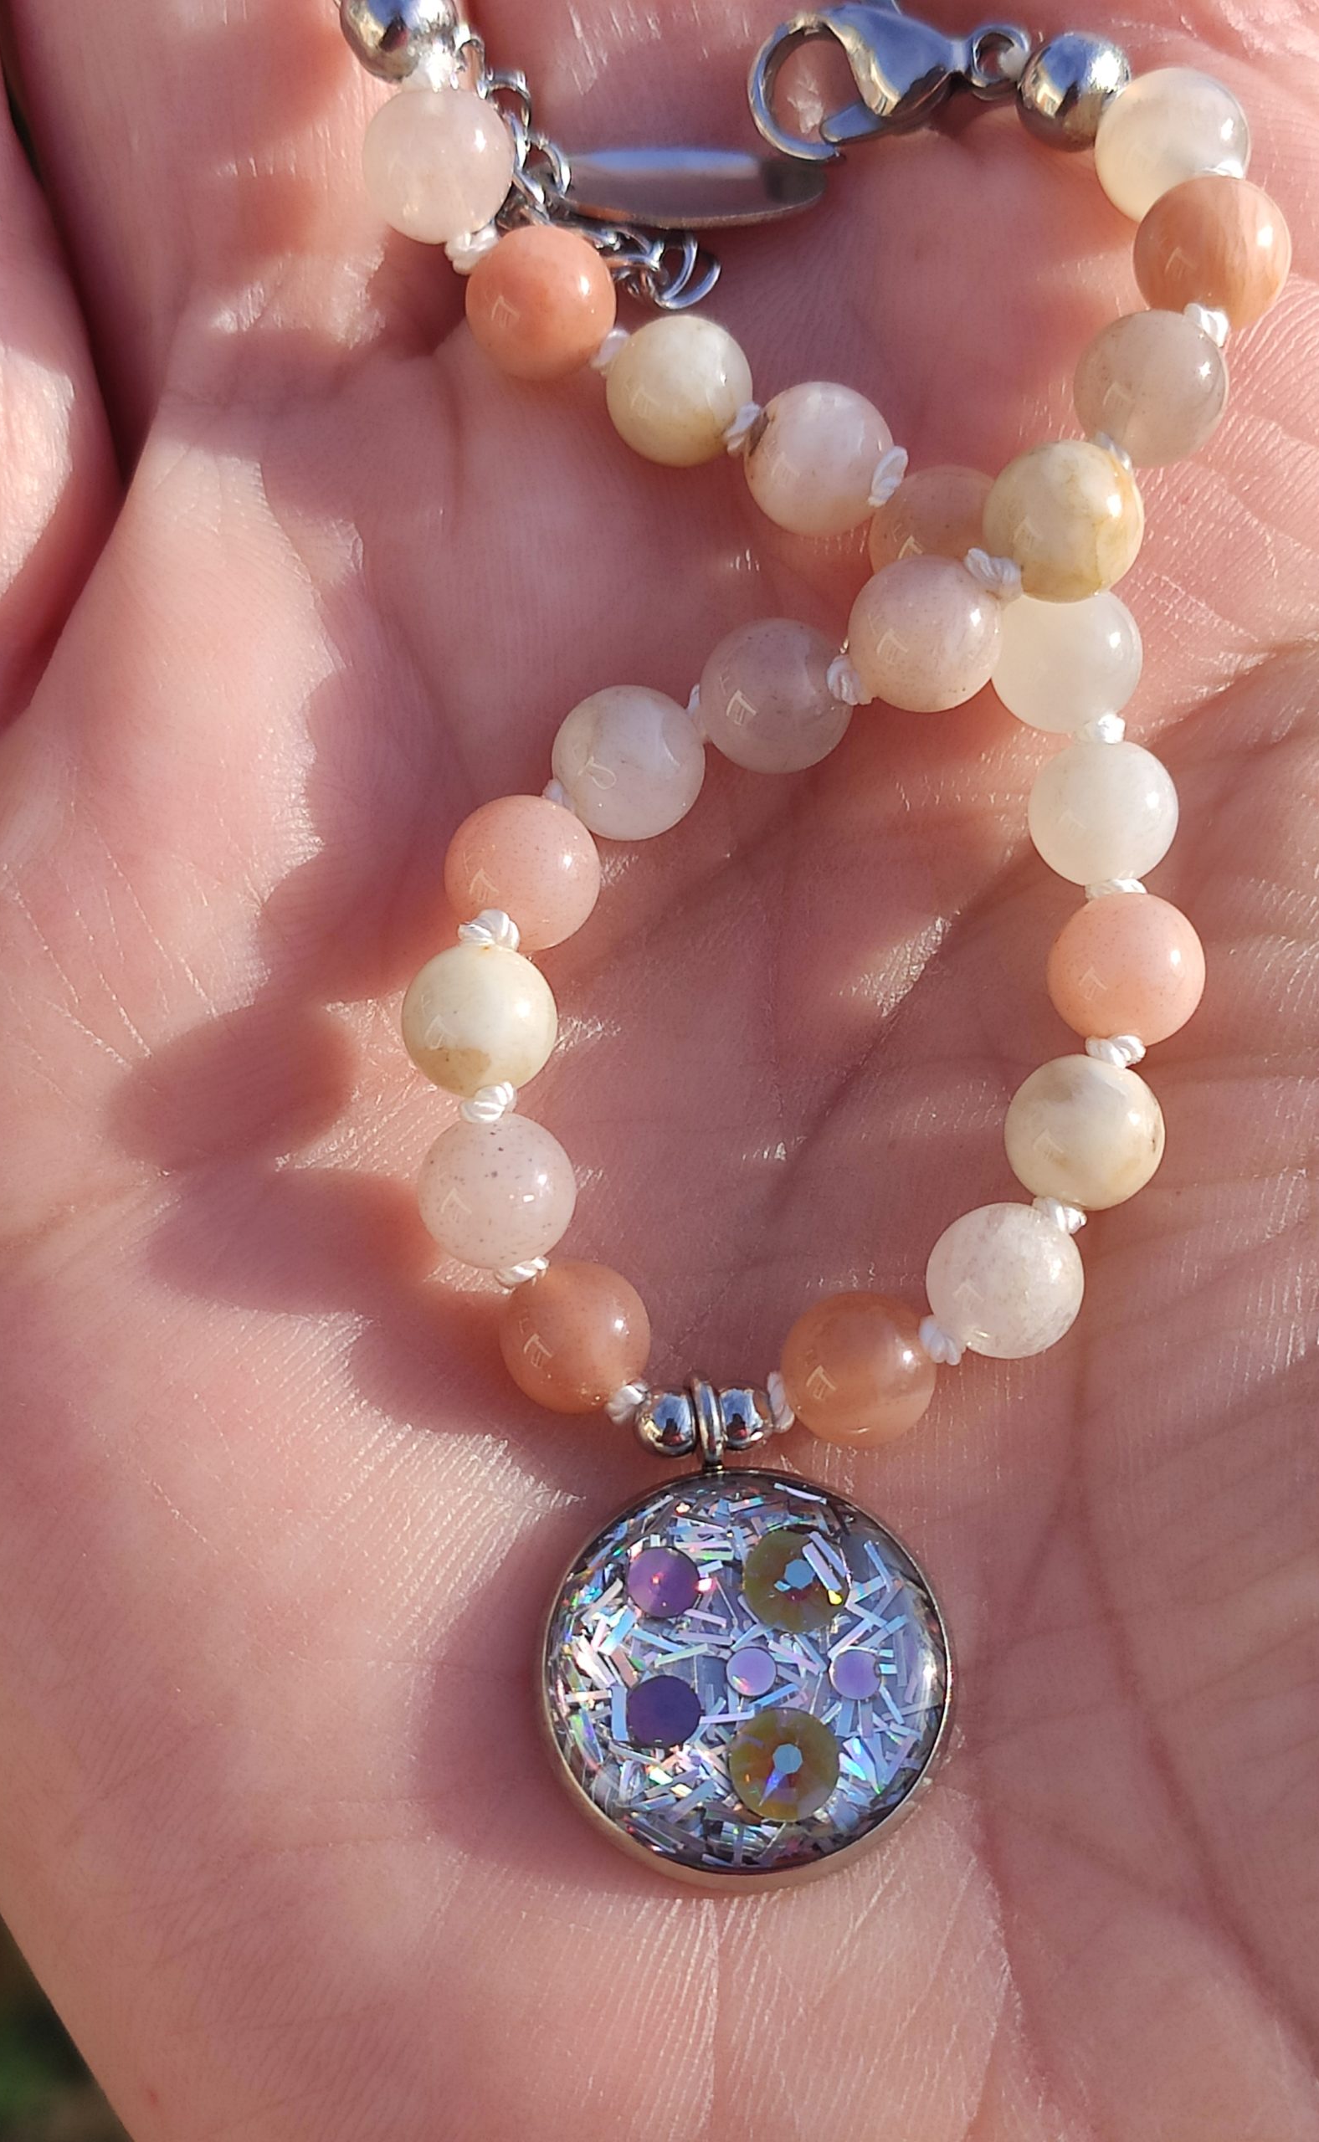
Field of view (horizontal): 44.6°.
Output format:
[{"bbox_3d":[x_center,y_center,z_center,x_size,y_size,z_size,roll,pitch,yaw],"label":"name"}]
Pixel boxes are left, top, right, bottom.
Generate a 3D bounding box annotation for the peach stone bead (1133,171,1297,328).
[{"bbox_3d":[0.029,-0.044,0.086,0.008,0.008,0.008,0,60,0],"label":"peach stone bead"}]

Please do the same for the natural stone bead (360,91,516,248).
[{"bbox_3d":[-0.012,-0.049,0.087,0.008,0.008,0.008,1,55,-1],"label":"natural stone bead"}]

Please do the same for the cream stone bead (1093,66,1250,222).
[{"bbox_3d":[0.028,-0.050,0.086,0.008,0.008,0.008,0,60,0],"label":"cream stone bead"}]

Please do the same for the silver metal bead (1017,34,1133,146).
[{"bbox_3d":[0.022,-0.053,0.087,0.006,0.006,0.006,1,55,-1],"label":"silver metal bead"}]

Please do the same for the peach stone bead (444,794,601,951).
[{"bbox_3d":[-0.007,-0.010,0.083,0.008,0.008,0.008,0,53,0],"label":"peach stone bead"}]

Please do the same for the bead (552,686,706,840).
[{"bbox_3d":[-0.002,-0.016,0.084,0.008,0.008,0.008,0,60,0],"label":"bead"}]

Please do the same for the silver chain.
[{"bbox_3d":[-0.003,-0.049,0.088,0.008,0.005,0.019,-40,90,-7],"label":"silver chain"}]

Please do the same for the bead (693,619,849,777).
[{"bbox_3d":[0.006,-0.020,0.085,0.008,0.008,0.008,1,55,-1],"label":"bead"}]

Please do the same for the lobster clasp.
[{"bbox_3d":[0.013,-0.054,0.087,0.015,0.004,0.008,-13,76,0],"label":"lobster clasp"}]

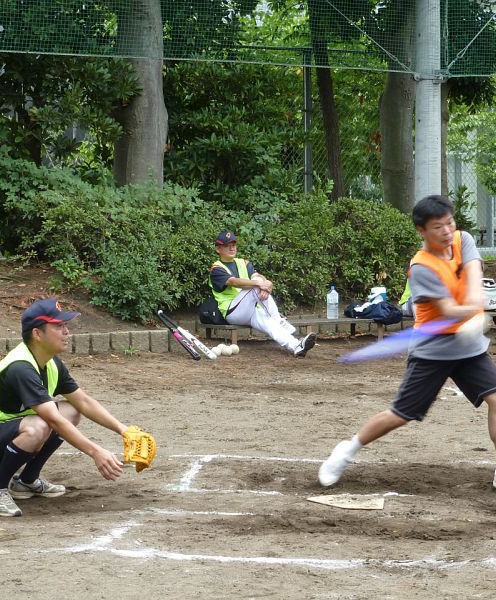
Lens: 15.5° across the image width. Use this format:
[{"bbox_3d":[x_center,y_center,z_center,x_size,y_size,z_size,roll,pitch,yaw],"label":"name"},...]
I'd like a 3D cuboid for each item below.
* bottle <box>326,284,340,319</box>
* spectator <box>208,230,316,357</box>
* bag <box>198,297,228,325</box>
[{"bbox_3d":[0.810,0.016,17.300,0.105,0.320,0.095,-2,4,-22],"label":"bottle"},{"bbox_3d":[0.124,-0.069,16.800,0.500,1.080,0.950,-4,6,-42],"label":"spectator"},{"bbox_3d":[-0.315,0.099,17.150,0.310,0.270,0.200,-2,4,-22],"label":"bag"}]

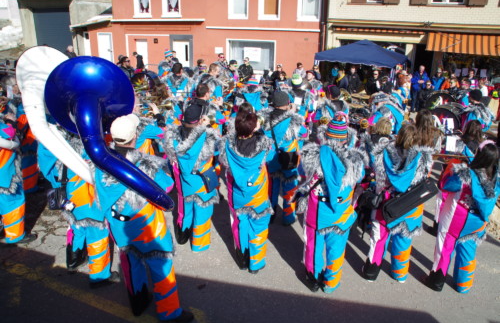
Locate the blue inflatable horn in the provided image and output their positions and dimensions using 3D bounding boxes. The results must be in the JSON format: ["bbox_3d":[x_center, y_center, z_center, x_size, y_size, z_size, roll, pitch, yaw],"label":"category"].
[{"bbox_3d":[-1.081,-0.217,2.900,0.920,1.100,0.720,-1,17,-8],"label":"blue inflatable horn"}]

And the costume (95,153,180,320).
[{"bbox_3d":[-0.936,0.615,3.298,0.660,1.480,0.480,8,18,20],"label":"costume"}]

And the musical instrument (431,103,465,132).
[{"bbox_3d":[3.527,-0.800,6.700,0.380,0.560,0.560,-13,23,-41],"label":"musical instrument"}]

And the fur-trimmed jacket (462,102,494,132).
[{"bbox_3d":[4.090,-0.653,6.700,0.480,0.700,0.560,14,20,34],"label":"fur-trimmed jacket"}]

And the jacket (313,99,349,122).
[{"bbox_3d":[1.355,-0.654,6.300,0.580,0.720,0.420,8,18,17],"label":"jacket"}]

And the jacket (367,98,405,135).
[{"bbox_3d":[2.241,-0.701,6.100,0.450,0.750,0.580,14,21,37],"label":"jacket"}]

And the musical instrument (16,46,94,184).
[{"bbox_3d":[-1.685,-0.391,3.400,0.900,1.120,0.700,2,17,3],"label":"musical instrument"}]

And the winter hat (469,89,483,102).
[{"bbox_3d":[4.064,-1.193,6.750,0.250,0.220,0.210,11,19,28],"label":"winter hat"}]

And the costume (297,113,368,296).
[{"bbox_3d":[0.751,0.419,3.669,0.620,1.600,0.450,4,17,6],"label":"costume"}]

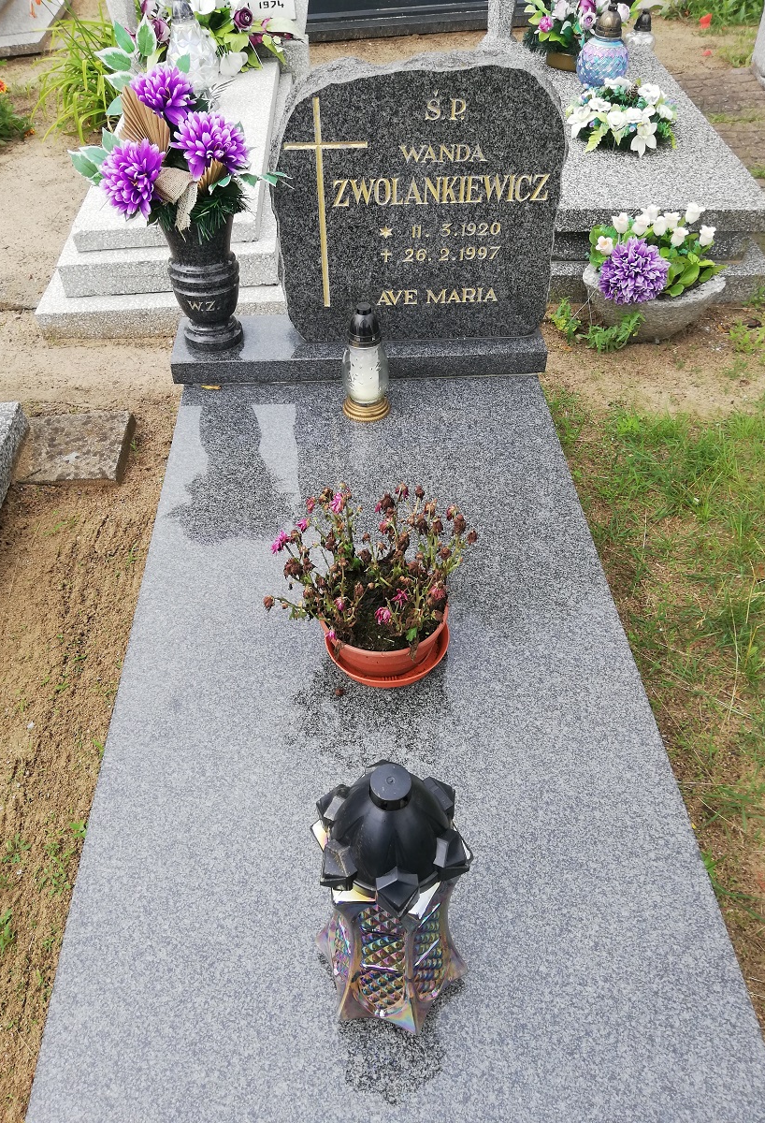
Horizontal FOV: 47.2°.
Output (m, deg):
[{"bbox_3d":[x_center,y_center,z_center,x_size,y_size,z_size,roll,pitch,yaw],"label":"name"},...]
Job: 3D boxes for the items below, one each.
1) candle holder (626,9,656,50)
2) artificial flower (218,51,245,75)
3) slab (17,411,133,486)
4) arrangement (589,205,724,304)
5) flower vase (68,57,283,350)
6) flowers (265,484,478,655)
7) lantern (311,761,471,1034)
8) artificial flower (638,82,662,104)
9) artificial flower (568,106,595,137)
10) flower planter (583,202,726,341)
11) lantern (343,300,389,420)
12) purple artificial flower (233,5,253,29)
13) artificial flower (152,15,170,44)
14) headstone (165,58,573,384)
[{"bbox_3d":[1.176,-2.384,3.982,0.136,0.223,0.136,-2,43,-2],"label":"candle holder"},{"bbox_3d":[-0.709,-2.351,4.133,0.120,0.100,0.070,-6,44,-6],"label":"artificial flower"},{"bbox_3d":[-0.854,-0.287,2.396,0.300,0.060,0.325,-4,43,-4],"label":"slab"},{"bbox_3d":[0.756,-0.828,2.394,0.366,0.191,0.212,-2,43,-2],"label":"arrangement"},{"bbox_3d":[-0.422,-0.697,1.813,0.435,0.562,0.318,-2,43,-2],"label":"flower vase"},{"bbox_3d":[-0.020,0.004,1.432,0.335,0.190,0.260,-2,43,-2],"label":"flowers"},{"bbox_3d":[0.010,0.334,0.920,0.182,0.375,0.168,8,44,8],"label":"lantern"},{"bbox_3d":[1.071,-1.877,3.509,0.090,0.070,0.065,11,44,11],"label":"artificial flower"},{"bbox_3d":[0.754,-1.670,3.323,0.095,0.090,0.090,24,49,24],"label":"artificial flower"},{"bbox_3d":[0.756,-0.800,2.450,0.392,0.307,0.244,-2,43,-2],"label":"flower planter"},{"bbox_3d":[-0.037,-0.420,1.821,0.103,0.243,0.103,-2,43,-2],"label":"lantern"},{"bbox_3d":[-0.642,-2.519,4.048,0.090,0.100,0.080,-10,44,-10],"label":"purple artificial flower"},{"bbox_3d":[-1.032,-2.470,4.067,0.085,0.110,0.085,-1,43,-1],"label":"artificial flower"},{"bbox_3d":[-0.053,-0.715,1.861,0.844,0.618,0.217,-2,43,-2],"label":"headstone"}]

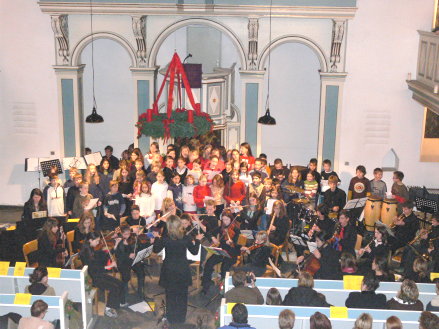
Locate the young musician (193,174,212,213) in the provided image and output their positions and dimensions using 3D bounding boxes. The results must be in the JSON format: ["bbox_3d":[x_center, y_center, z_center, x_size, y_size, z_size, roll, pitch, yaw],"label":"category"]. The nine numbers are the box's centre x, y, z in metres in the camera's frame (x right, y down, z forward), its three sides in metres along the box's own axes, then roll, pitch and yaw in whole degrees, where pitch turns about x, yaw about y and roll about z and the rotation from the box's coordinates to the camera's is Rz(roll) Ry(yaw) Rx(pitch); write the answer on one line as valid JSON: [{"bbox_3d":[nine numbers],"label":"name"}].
[{"bbox_3d":[-0.331,0.837,12.875,0.380,1.330,0.300,1,12,3],"label":"young musician"}]

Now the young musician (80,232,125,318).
[{"bbox_3d":[-1.801,1.682,10.041,0.760,1.280,0.480,6,15,17],"label":"young musician"}]

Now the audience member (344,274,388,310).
[{"bbox_3d":[1.871,1.963,8.354,0.540,1.320,0.720,1,12,2],"label":"audience member"}]

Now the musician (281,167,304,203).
[{"bbox_3d":[1.443,0.721,13.043,0.450,1.363,0.330,4,14,14],"label":"musician"}]

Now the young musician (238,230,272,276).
[{"bbox_3d":[0.467,1.608,10.072,0.750,1.240,0.520,0,12,-3],"label":"young musician"}]

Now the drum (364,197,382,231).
[{"bbox_3d":[3.344,1.044,14.039,0.370,0.690,0.370,1,14,0],"label":"drum"}]

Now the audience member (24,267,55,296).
[{"bbox_3d":[-2.347,1.889,8.859,0.500,1.172,0.720,5,14,16],"label":"audience member"}]

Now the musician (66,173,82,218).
[{"bbox_3d":[-2.725,0.847,12.267,0.400,1.358,0.300,-1,14,-8],"label":"musician"}]

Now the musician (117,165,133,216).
[{"bbox_3d":[-1.829,0.749,12.548,0.420,1.483,0.320,-2,14,-11],"label":"musician"}]

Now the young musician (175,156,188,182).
[{"bbox_3d":[-0.784,0.533,13.322,0.400,1.420,0.300,1,12,0],"label":"young musician"}]

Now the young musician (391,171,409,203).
[{"bbox_3d":[3.520,0.757,12.838,0.320,1.297,0.400,-11,18,-39],"label":"young musician"}]

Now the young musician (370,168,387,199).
[{"bbox_3d":[3.368,0.705,13.941,0.420,1.280,0.300,0,14,-2],"label":"young musician"}]

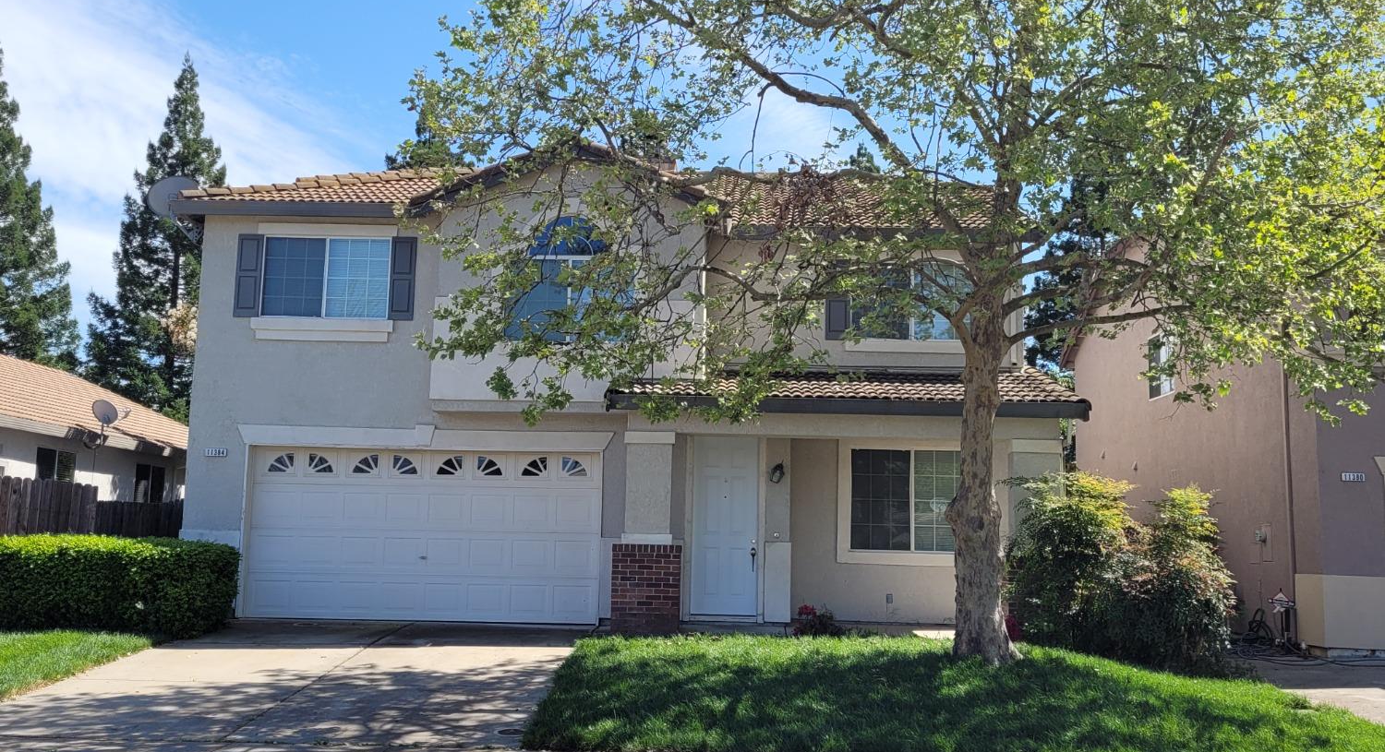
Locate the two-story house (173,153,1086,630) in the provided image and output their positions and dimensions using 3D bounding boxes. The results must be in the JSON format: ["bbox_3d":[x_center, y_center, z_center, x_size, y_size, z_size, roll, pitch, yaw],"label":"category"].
[{"bbox_3d":[-0.879,-0.199,20.352,12.350,8.600,13.700,1,-6,1],"label":"two-story house"}]

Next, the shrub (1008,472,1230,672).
[{"bbox_3d":[5.297,2.430,12.922,2.550,2.350,1.900,1,-6,1],"label":"shrub"}]

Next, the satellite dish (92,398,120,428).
[{"bbox_3d":[-9.645,0.599,17.110,0.500,0.480,0.280,0,-6,16],"label":"satellite dish"}]

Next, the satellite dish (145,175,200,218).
[{"bbox_3d":[-7.643,-2.602,15.298,0.840,0.680,0.420,0,-6,16],"label":"satellite dish"}]

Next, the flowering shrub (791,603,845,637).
[{"bbox_3d":[1.632,3.199,13.512,0.690,0.500,0.600,1,-6,1],"label":"flowering shrub"}]

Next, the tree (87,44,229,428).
[{"bbox_3d":[-19.281,-3.394,38.927,6.200,18.200,6.200,1,-6,1],"label":"tree"}]

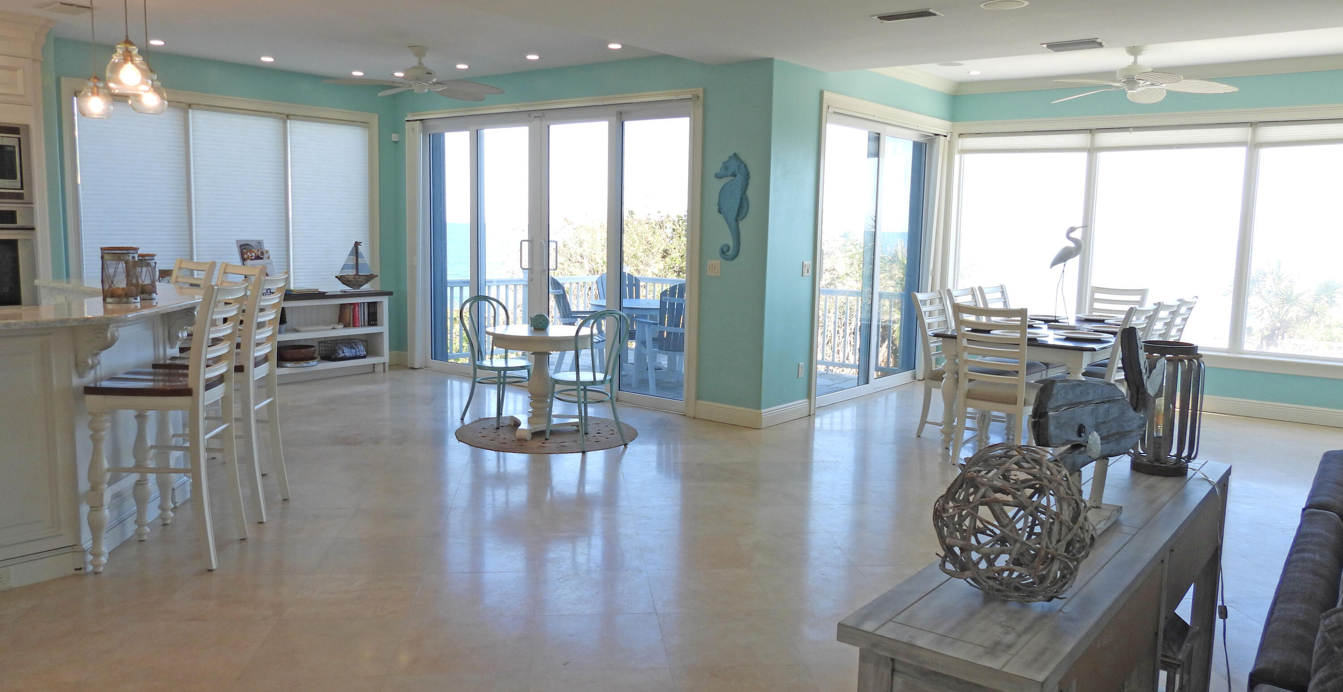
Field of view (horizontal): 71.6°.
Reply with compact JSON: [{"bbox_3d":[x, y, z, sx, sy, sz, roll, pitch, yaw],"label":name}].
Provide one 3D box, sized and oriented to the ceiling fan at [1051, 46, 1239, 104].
[{"bbox_3d":[3.357,-2.007,6.743,1.420,0.335,1.420,7,9,37],"label":"ceiling fan"}]

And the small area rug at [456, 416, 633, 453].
[{"bbox_3d":[-0.890,0.622,6.592,1.220,0.016,1.220,1,7,0],"label":"small area rug"}]

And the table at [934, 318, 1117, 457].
[{"bbox_3d":[2.838,0.262,6.902,1.060,0.760,2.150,7,9,38],"label":"table"}]

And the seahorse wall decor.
[{"bbox_3d":[0.441,-1.018,6.841,0.312,0.778,0.045,7,9,38],"label":"seahorse wall decor"}]

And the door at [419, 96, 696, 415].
[{"bbox_3d":[-1.142,-0.826,8.195,3.214,2.410,0.130,7,9,37],"label":"door"}]

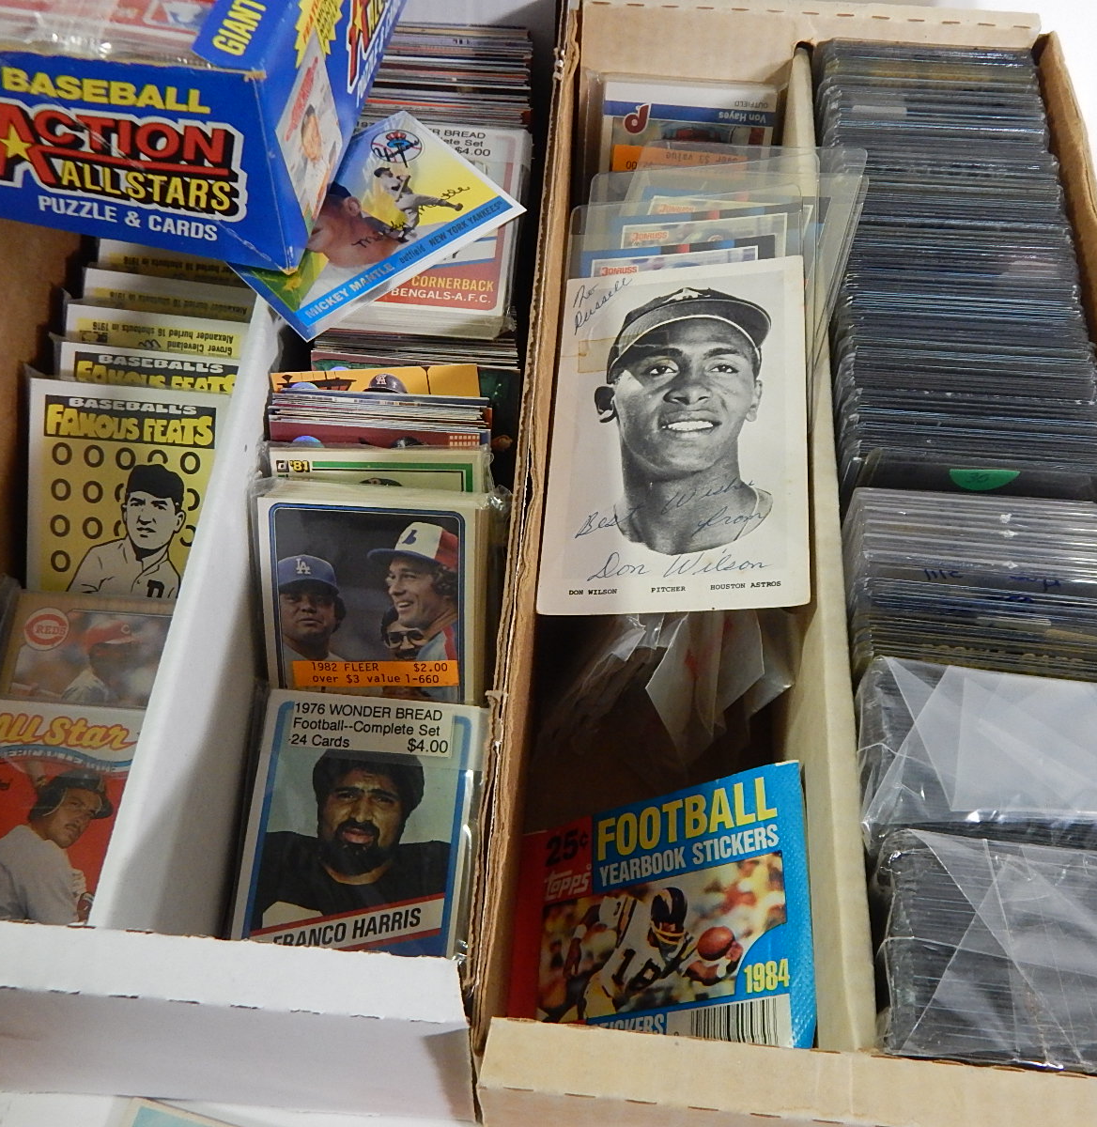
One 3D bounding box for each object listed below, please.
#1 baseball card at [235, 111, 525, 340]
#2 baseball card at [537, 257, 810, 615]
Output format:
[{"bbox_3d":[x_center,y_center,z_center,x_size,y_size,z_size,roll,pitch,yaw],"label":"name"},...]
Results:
[{"bbox_3d":[-0.061,-0.112,0.394,0.089,0.001,0.064,-37,68,-23],"label":"baseball card"},{"bbox_3d":[0.039,-0.042,0.372,0.078,0.001,0.126,-3,61,14],"label":"baseball card"}]

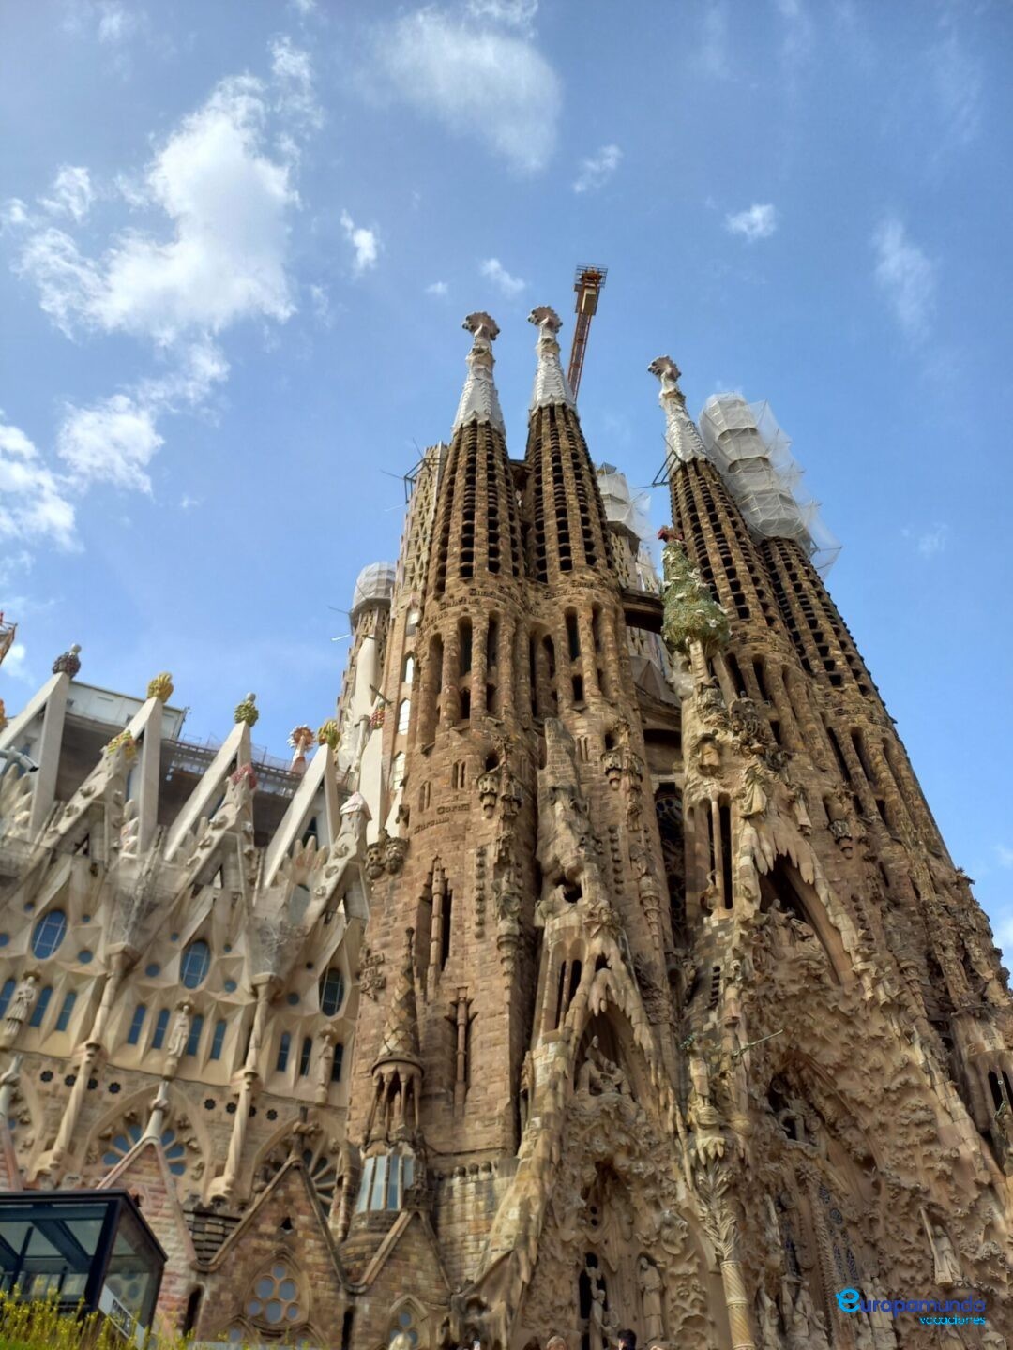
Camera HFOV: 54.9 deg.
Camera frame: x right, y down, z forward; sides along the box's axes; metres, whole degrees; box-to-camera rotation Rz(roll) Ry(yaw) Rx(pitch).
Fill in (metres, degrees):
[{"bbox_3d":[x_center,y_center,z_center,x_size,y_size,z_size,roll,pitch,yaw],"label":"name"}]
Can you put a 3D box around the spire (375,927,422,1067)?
[{"bbox_3d":[-3.750,11.749,35.531,1.700,5.700,1.700,0,-48,0],"label":"spire"}]

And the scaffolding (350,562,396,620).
[{"bbox_3d":[-18.231,-11.382,137.499,6.400,9.800,6.400,0,-48,0],"label":"scaffolding"}]

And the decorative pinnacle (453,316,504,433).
[{"bbox_3d":[-2.418,-27.705,88.674,4.300,25.300,4.300,17,-50,-16],"label":"decorative pinnacle"}]

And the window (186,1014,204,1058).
[{"bbox_3d":[-15.839,18.348,49.603,0.580,2.250,0.300,17,-50,-16],"label":"window"}]

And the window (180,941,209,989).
[{"bbox_3d":[-16.641,15.486,52.217,1.500,2.950,0.350,17,-51,-15],"label":"window"}]

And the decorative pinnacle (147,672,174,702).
[{"bbox_3d":[-29.835,1.048,84.212,2.100,2.600,2.100,17,-50,-16],"label":"decorative pinnacle"}]

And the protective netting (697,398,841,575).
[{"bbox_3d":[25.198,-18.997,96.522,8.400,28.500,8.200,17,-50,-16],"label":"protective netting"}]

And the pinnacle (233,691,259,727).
[{"bbox_3d":[-22.819,2.948,86.202,2.100,3.800,2.100,17,-51,-15],"label":"pinnacle"}]

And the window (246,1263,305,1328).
[{"bbox_3d":[-6.458,17.387,27.220,1.650,1.600,0.350,17,-50,-16],"label":"window"}]

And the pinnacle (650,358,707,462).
[{"bbox_3d":[18.227,-27.466,101.477,4.300,25.300,4.300,17,-50,-16],"label":"pinnacle"}]

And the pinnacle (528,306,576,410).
[{"bbox_3d":[4.283,-32.165,98.323,4.400,25.200,4.400,17,-51,-15],"label":"pinnacle"}]

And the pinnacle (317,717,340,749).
[{"bbox_3d":[-16.011,5.313,87.919,1.950,3.400,1.950,17,-51,-15],"label":"pinnacle"}]

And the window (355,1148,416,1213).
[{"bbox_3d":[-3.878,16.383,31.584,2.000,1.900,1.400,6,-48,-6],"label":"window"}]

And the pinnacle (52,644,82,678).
[{"bbox_3d":[-36.703,-1.267,82.018,2.150,3.700,2.150,17,-51,-15],"label":"pinnacle"}]

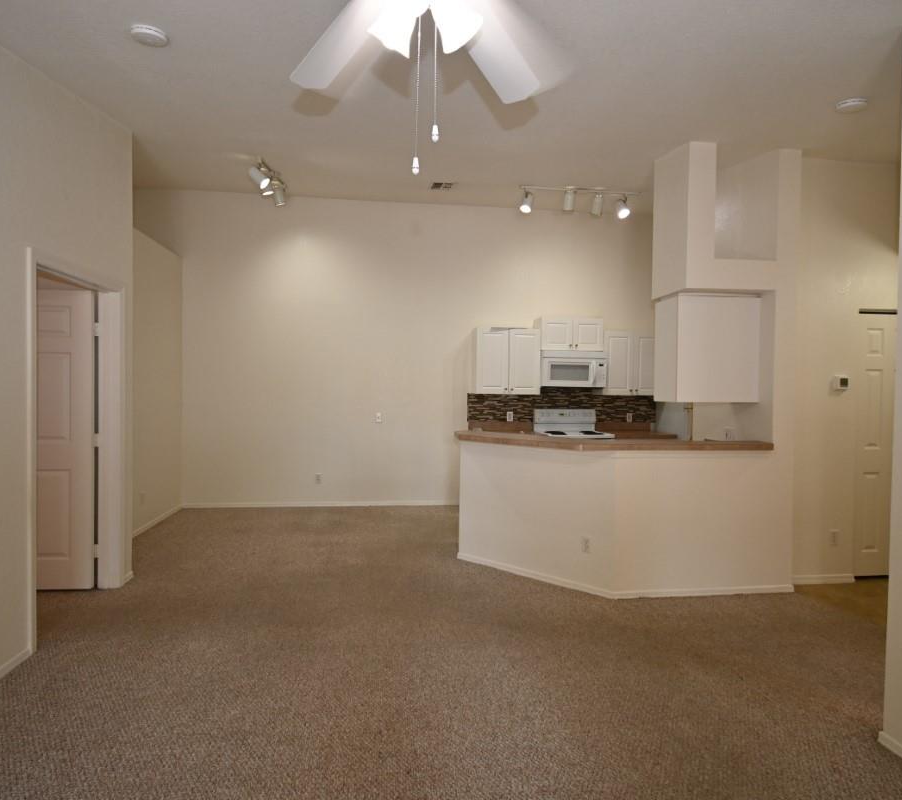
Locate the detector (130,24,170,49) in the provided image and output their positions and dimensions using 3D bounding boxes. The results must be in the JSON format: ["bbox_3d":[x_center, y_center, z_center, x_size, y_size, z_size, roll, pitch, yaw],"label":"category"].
[{"bbox_3d":[-1.319,-1.596,2.196,0.140,0.038,0.140,1,12,-7],"label":"detector"}]

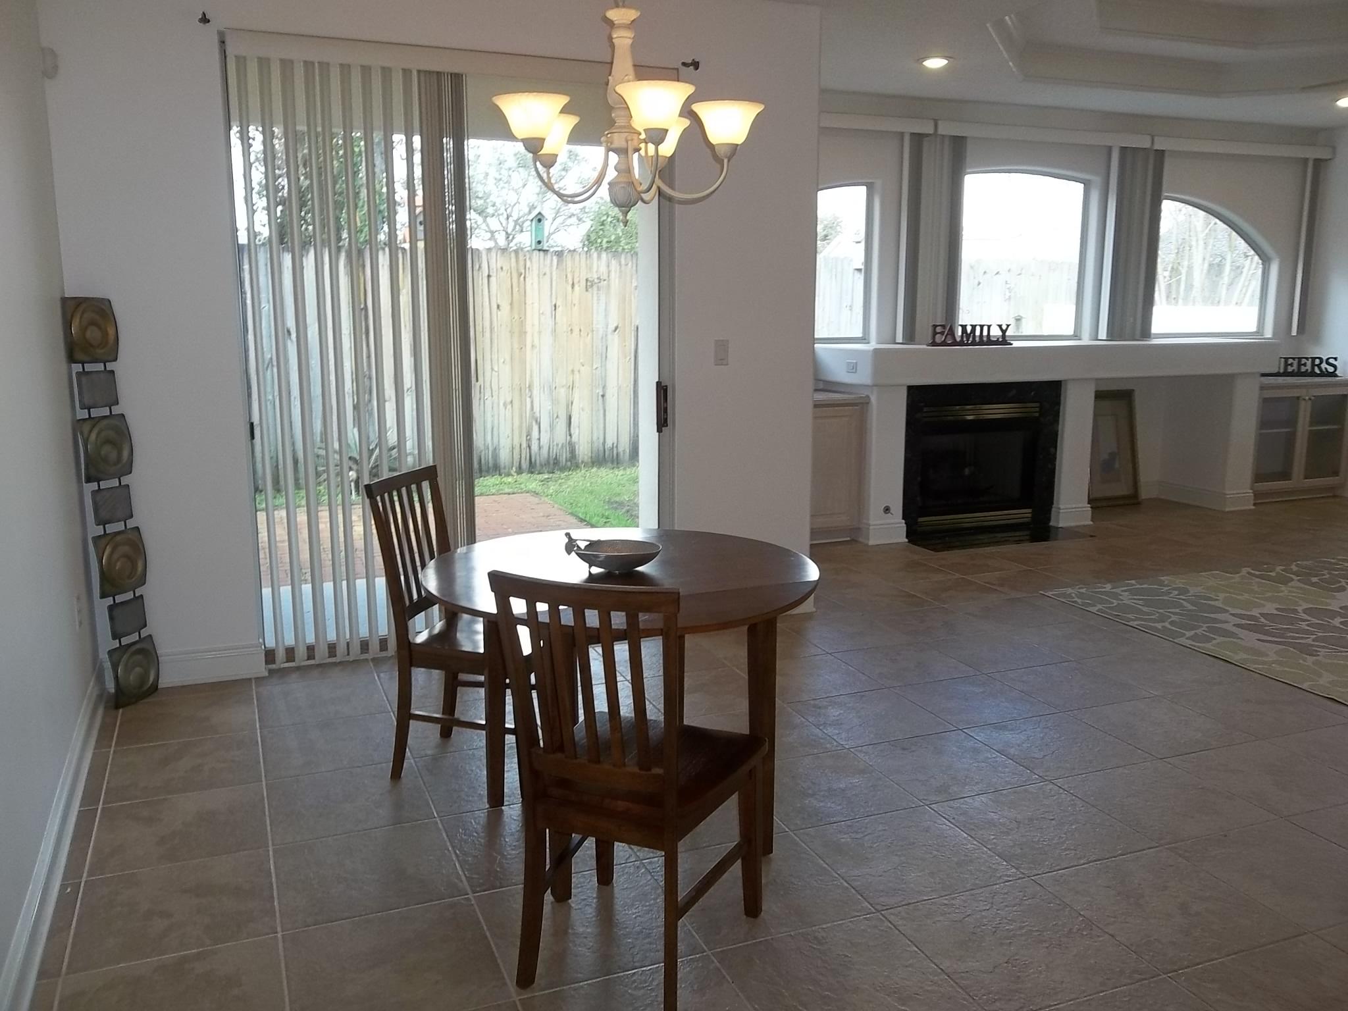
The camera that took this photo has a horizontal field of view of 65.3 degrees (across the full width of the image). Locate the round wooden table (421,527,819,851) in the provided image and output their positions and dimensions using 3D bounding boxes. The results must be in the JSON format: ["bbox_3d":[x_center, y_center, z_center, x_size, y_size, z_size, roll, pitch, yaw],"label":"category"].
[{"bbox_3d":[-0.141,0.549,2.948,1.080,0.756,1.080,0,10,0],"label":"round wooden table"}]

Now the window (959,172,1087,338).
[{"bbox_3d":[2.472,-1.802,7.733,1.300,1.180,0.100,-4,11,-21],"label":"window"}]

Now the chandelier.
[{"bbox_3d":[-0.122,-0.954,2.570,0.690,0.530,0.690,-4,11,-21],"label":"chandelier"}]

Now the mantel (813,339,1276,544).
[{"bbox_3d":[2.749,-0.543,7.628,3.500,1.264,0.740,-4,11,-21],"label":"mantel"}]

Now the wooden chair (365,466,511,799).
[{"bbox_3d":[-0.625,0.378,3.372,0.510,0.950,0.450,3,10,15],"label":"wooden chair"}]

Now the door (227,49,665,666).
[{"bbox_3d":[-0.870,-0.586,4.559,1.800,2.420,0.110,-4,11,-21],"label":"door"}]

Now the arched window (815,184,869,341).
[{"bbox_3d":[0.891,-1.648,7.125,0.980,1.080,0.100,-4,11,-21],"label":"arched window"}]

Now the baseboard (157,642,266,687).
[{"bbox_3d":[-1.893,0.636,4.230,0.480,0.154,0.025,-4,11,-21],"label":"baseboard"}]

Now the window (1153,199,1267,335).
[{"bbox_3d":[4.285,-1.884,8.448,1.380,1.080,0.100,-4,11,-21],"label":"window"}]

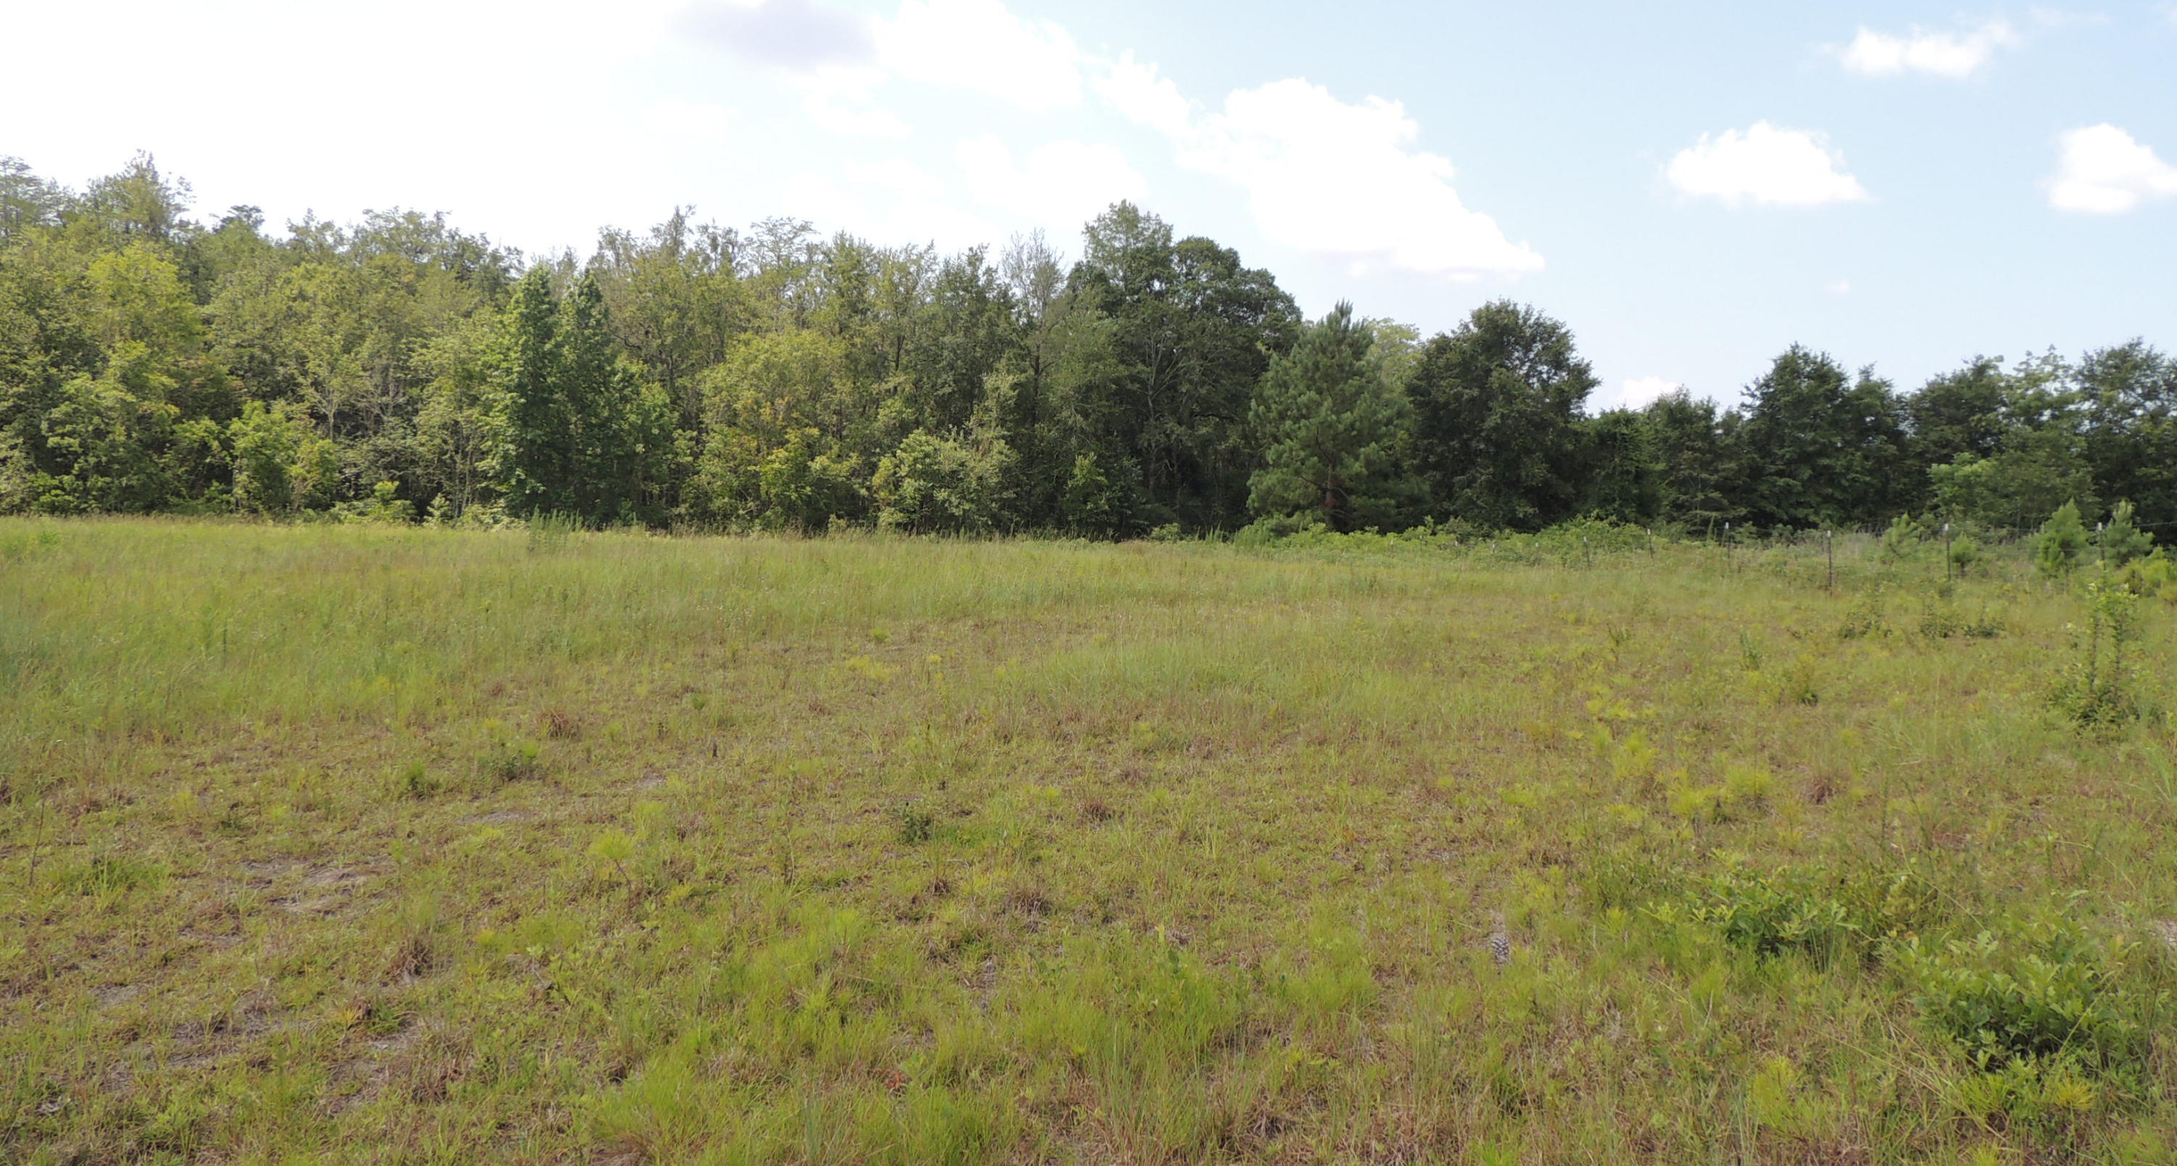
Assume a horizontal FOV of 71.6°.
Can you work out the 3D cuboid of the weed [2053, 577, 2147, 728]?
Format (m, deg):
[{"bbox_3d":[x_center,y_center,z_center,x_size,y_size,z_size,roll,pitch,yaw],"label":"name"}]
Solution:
[{"bbox_3d":[7.691,0.514,11.500,0.559,1.099,0.531,2,3,34],"label":"weed"}]

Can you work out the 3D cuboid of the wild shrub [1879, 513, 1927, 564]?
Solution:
[{"bbox_3d":[18.866,-0.933,35.000,0.938,1.325,0.938,1,3,28],"label":"wild shrub"}]

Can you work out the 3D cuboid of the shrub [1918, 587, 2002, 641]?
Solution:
[{"bbox_3d":[11.149,0.385,19.300,0.939,0.672,0.704,2,3,30],"label":"shrub"}]

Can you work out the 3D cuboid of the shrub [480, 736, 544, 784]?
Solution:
[{"bbox_3d":[-3.437,1.063,9.000,0.344,0.237,0.310,-1,3,-21],"label":"shrub"}]

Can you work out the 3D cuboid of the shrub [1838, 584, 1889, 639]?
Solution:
[{"bbox_3d":[10.028,0.370,19.500,0.569,0.697,0.540,1,3,27],"label":"shrub"}]

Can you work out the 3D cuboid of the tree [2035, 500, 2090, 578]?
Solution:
[{"bbox_3d":[19.347,-0.834,30.000,0.863,1.669,0.863,2,3,33],"label":"tree"}]

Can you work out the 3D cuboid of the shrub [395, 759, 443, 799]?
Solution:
[{"bbox_3d":[-3.768,1.100,8.500,0.240,0.190,0.228,-1,3,-24],"label":"shrub"}]

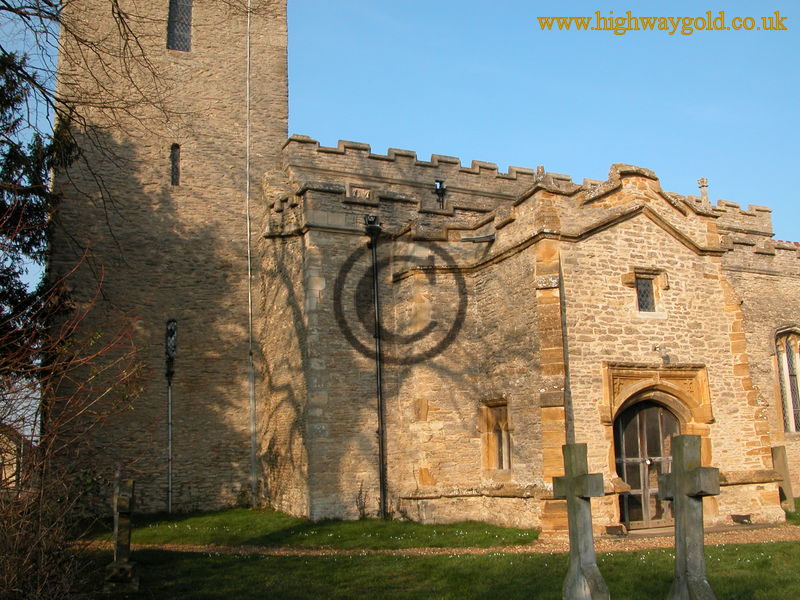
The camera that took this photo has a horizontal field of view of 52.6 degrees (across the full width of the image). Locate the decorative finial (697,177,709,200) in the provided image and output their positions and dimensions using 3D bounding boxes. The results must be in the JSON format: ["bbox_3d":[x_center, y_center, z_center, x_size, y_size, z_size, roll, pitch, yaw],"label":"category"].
[{"bbox_3d":[5.991,-2.192,15.994,0.220,0.505,0.220,2,-11,-24],"label":"decorative finial"}]

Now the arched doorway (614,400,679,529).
[{"bbox_3d":[4.446,2.951,14.539,1.583,2.248,0.120,2,-11,-24],"label":"arched doorway"}]

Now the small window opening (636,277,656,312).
[{"bbox_3d":[4.434,-0.076,14.760,0.414,0.628,0.200,2,-11,-24],"label":"small window opening"}]

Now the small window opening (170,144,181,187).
[{"bbox_3d":[-4.831,-2.861,17.352,0.199,0.947,0.200,3,-11,-27],"label":"small window opening"}]

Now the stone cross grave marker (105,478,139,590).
[{"bbox_3d":[-3.431,2.841,9.913,0.380,1.300,0.550,2,-11,-24],"label":"stone cross grave marker"}]

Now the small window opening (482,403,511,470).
[{"bbox_3d":[1.821,2.434,14.457,0.250,1.155,0.904,2,-11,-24],"label":"small window opening"}]

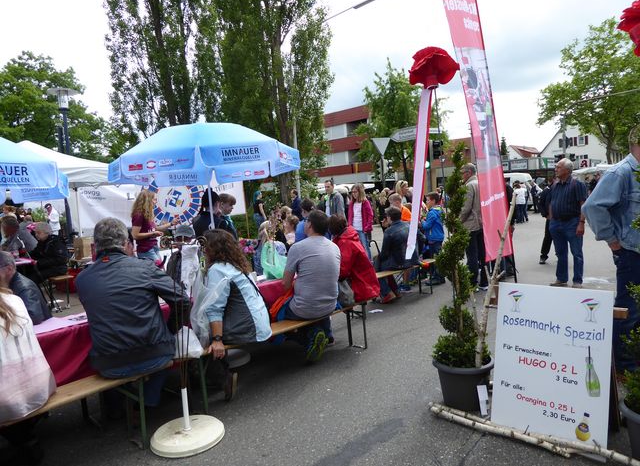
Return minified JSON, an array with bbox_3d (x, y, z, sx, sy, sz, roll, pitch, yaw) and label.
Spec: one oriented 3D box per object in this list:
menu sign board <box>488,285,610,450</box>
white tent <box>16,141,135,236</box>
[{"bbox_3d":[1.320,0.750,2.670,0.040,0.870,0.625,6,-3,-44],"label":"menu sign board"},{"bbox_3d":[-6.291,-0.542,10.181,3.000,3.150,3.000,-5,5,-17],"label":"white tent"}]

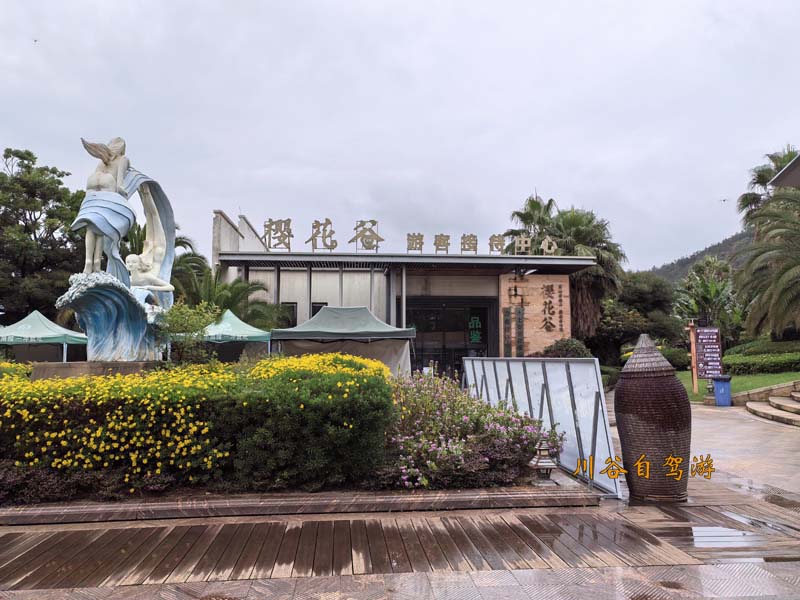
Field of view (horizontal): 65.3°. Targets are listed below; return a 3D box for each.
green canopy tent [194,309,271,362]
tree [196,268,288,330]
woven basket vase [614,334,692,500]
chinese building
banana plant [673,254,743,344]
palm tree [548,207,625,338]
[{"bbox_3d":[-5.531,1.696,20.124,3.000,2.784,3.000,0,-4,-5],"label":"green canopy tent"},{"bbox_3d":[-5.517,1.064,21.780,3.200,4.285,3.000,0,-4,-5],"label":"tree"},{"bbox_3d":[2.706,1.242,6.677,0.800,1.733,0.800,0,-4,-5],"label":"woven basket vase"},{"bbox_3d":[-0.049,0.361,27.828,13.800,6.567,10.000,0,-4,-5],"label":"chinese building"},{"bbox_3d":[15.326,0.224,31.000,3.400,4.900,3.300,0,-5,0],"label":"banana plant"},{"bbox_3d":[8.269,-0.236,27.590,3.500,7.723,3.500,0,-4,-5],"label":"palm tree"}]

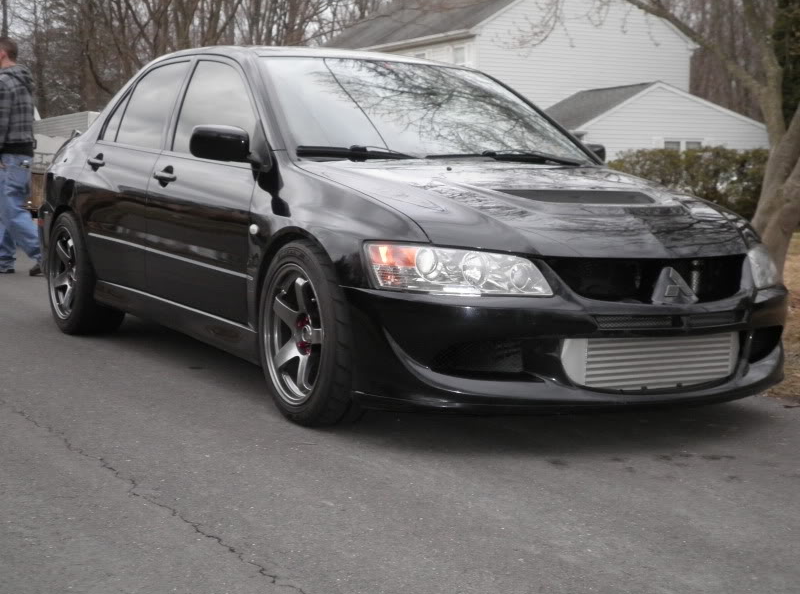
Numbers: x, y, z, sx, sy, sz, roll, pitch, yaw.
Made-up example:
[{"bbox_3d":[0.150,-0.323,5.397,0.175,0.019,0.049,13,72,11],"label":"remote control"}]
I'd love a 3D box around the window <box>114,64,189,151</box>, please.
[{"bbox_3d":[-1.118,-0.871,5.381,0.060,0.420,0.640,23,-7,-32],"label":"window"}]

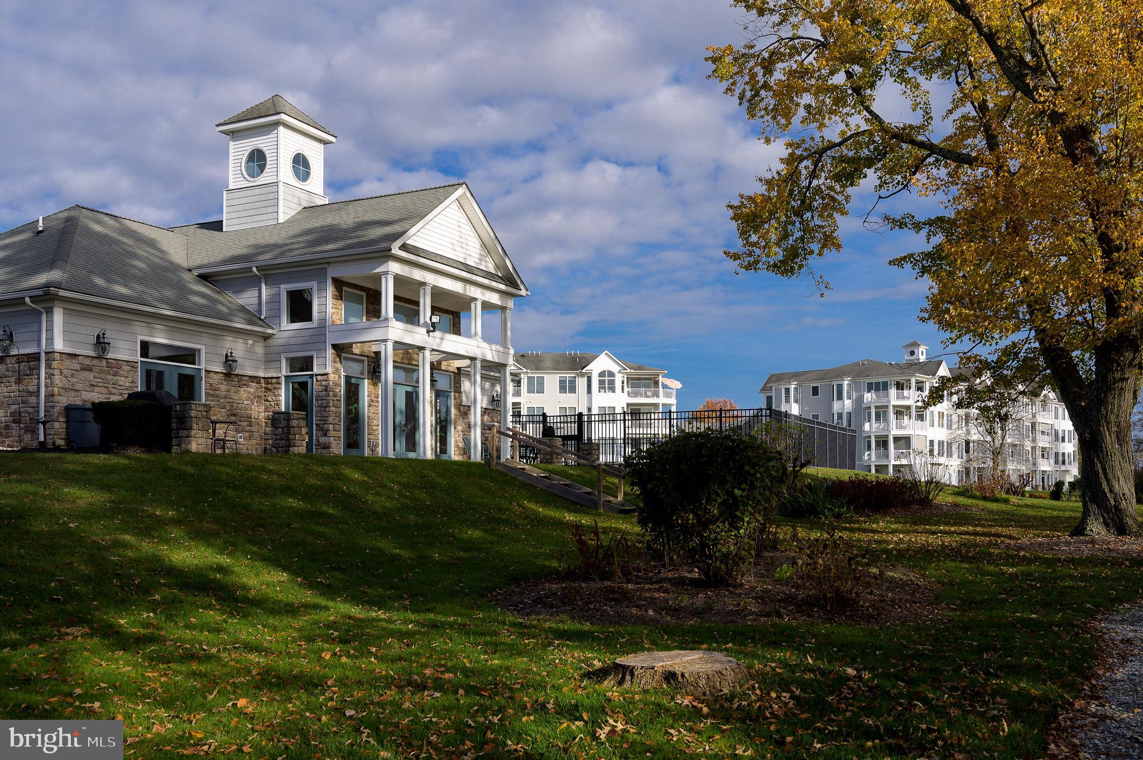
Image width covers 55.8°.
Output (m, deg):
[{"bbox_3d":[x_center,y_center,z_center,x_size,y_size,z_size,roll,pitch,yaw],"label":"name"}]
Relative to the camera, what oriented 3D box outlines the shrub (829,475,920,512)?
[{"bbox_3d":[7.588,2.852,27.000,2.300,0.930,1.400,0,-3,0],"label":"shrub"}]

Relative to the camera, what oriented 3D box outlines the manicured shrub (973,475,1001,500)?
[{"bbox_3d":[18.129,4.692,47.000,1.200,1.050,1.100,0,-3,0],"label":"manicured shrub"}]

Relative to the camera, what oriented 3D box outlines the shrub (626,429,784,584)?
[{"bbox_3d":[1.584,1.495,12.800,1.850,1.830,1.750,0,-3,0],"label":"shrub"}]

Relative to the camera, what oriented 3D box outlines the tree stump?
[{"bbox_3d":[0.677,2.011,7.400,1.060,0.230,1.000,0,-3,0],"label":"tree stump"}]

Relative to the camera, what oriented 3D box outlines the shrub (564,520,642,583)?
[{"bbox_3d":[0.367,1.988,12.500,0.910,0.740,0.850,0,-3,0],"label":"shrub"}]

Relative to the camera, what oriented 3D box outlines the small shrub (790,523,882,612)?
[{"bbox_3d":[2.646,1.879,10.800,0.920,0.880,0.880,0,-3,0],"label":"small shrub"}]

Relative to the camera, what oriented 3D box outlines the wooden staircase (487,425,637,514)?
[{"bbox_3d":[-0.225,2.026,24.700,3.400,2.050,1.100,-2,-4,27],"label":"wooden staircase"}]

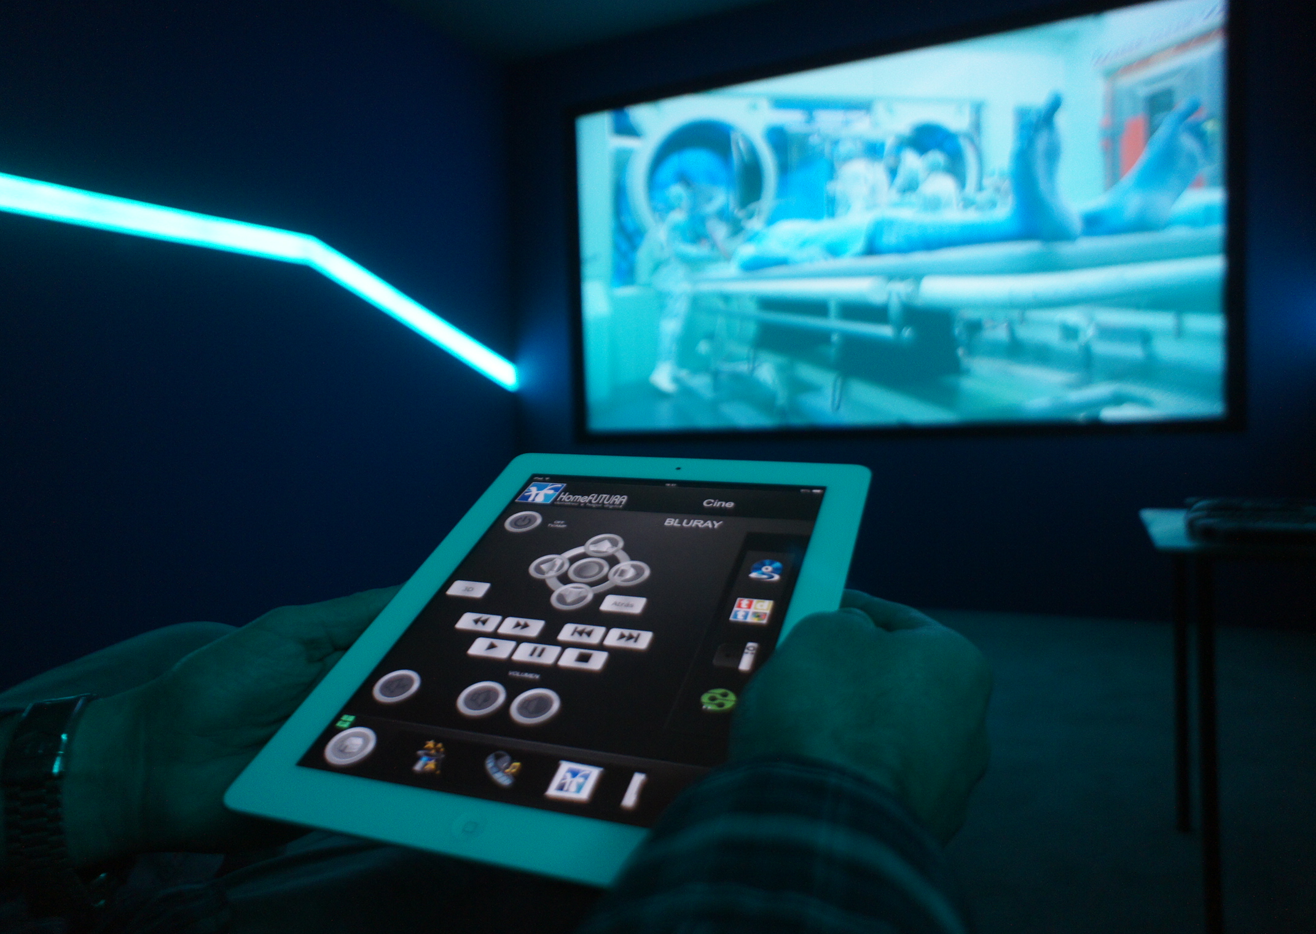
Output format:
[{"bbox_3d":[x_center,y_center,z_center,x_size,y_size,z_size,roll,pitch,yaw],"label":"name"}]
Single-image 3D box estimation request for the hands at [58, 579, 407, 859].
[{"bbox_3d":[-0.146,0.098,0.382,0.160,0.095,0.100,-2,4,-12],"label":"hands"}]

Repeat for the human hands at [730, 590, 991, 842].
[{"bbox_3d":[0.072,0.087,0.337,0.100,0.088,0.125,0,4,16],"label":"human hands"}]

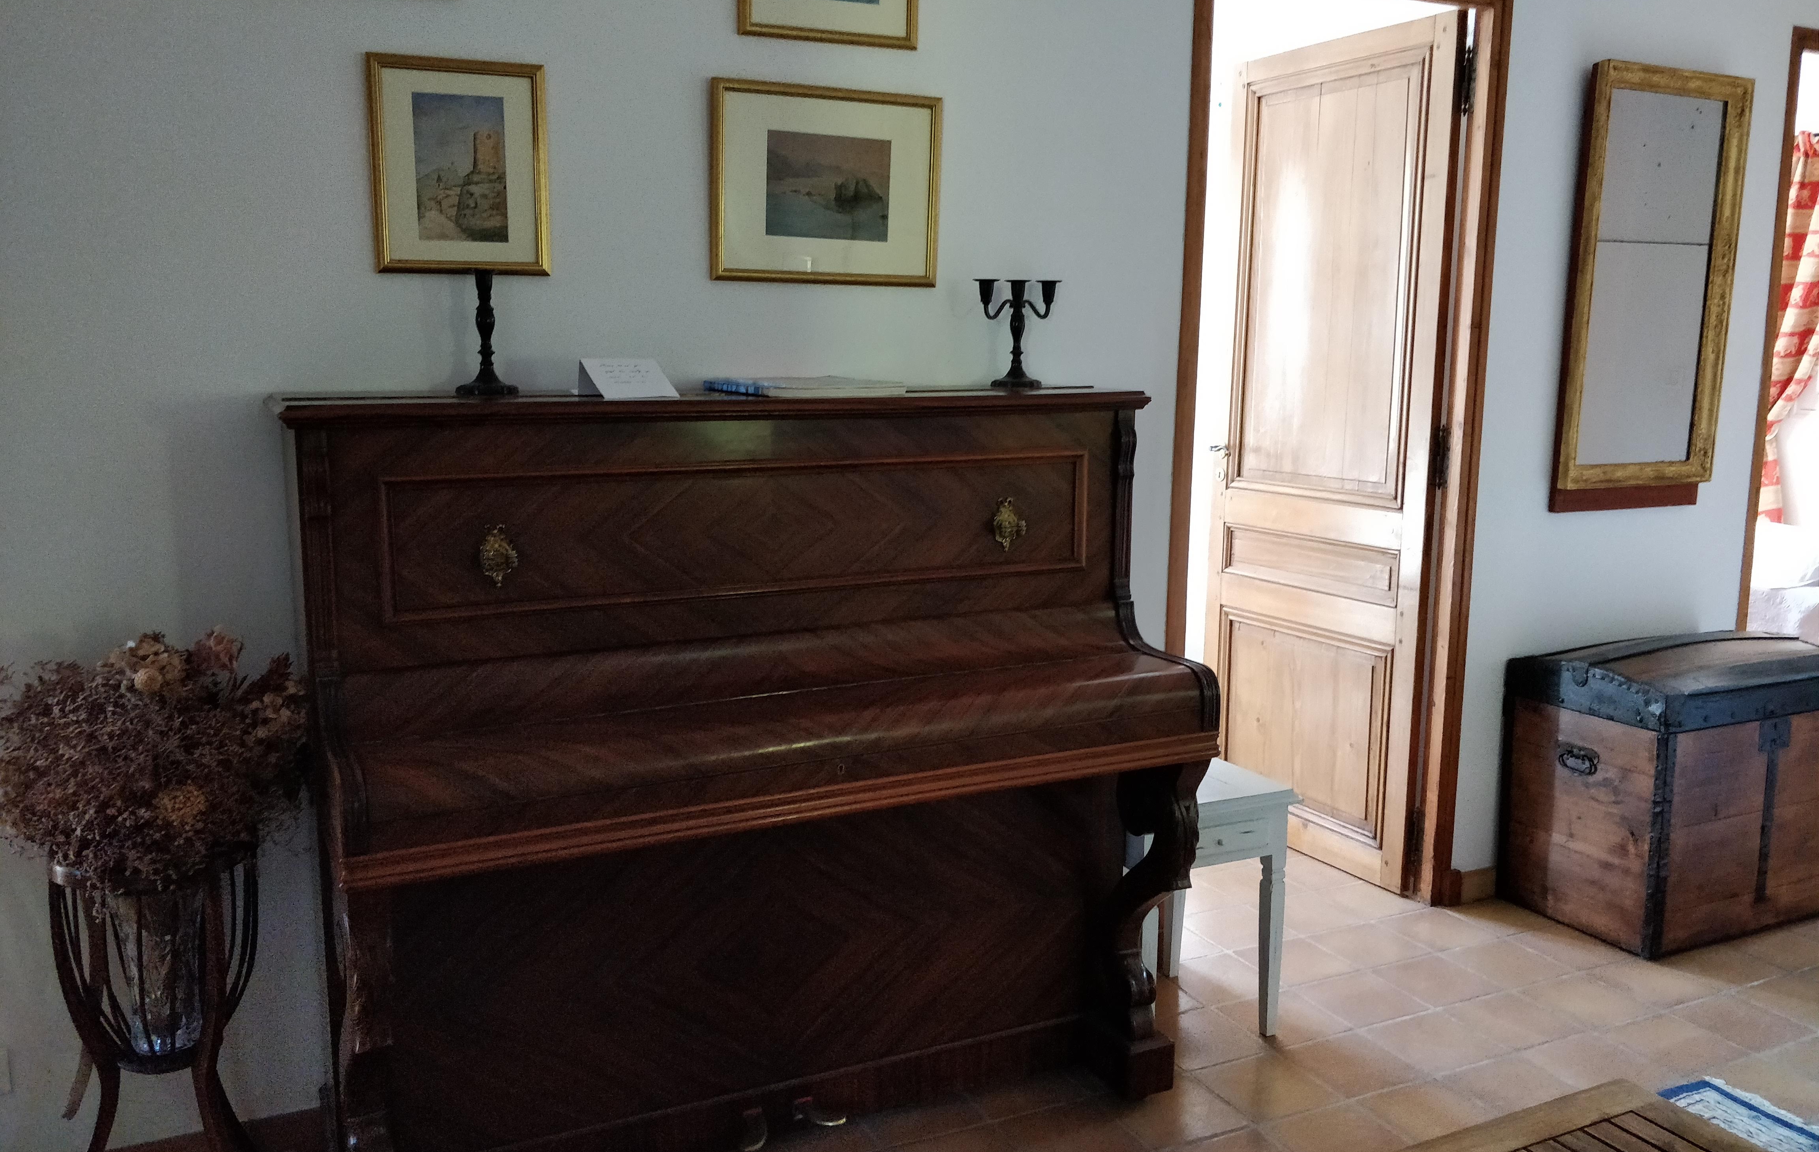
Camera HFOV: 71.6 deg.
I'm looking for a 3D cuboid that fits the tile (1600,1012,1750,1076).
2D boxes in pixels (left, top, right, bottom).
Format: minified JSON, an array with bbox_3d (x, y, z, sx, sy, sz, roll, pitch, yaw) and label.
[{"bbox_3d":[1.540,0.949,2.543,0.198,0.012,0.188,-5,13,-26],"label":"tile"}]

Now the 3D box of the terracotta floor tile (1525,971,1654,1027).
[{"bbox_3d":[1.448,0.916,2.701,0.198,0.012,0.188,-5,13,-26],"label":"terracotta floor tile"}]

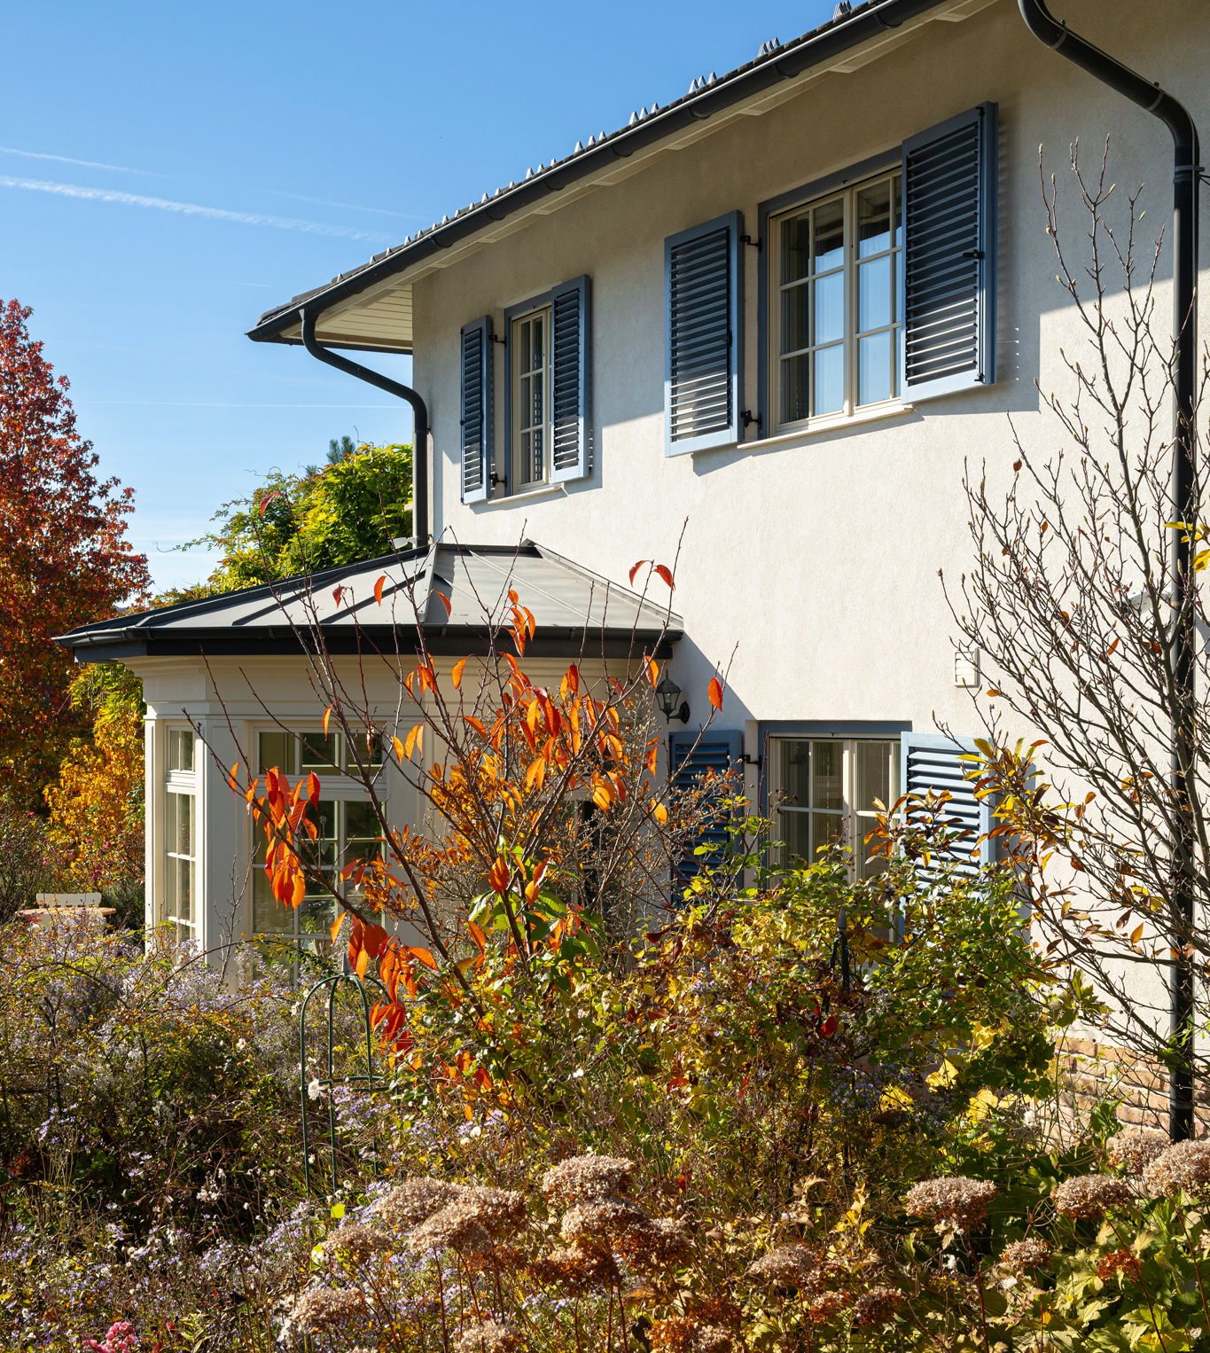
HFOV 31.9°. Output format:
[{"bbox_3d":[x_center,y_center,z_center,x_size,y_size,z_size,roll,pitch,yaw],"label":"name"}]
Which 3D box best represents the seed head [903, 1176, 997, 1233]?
[{"bbox_3d":[0.677,1.034,4.150,0.186,0.103,0.186,0,0,0],"label":"seed head"}]

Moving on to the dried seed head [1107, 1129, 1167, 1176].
[{"bbox_3d":[1.269,1.135,5.050,0.155,0.105,0.155,0,-1,0],"label":"dried seed head"}]

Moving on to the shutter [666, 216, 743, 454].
[{"bbox_3d":[0.560,-1.920,12.030,0.045,1.280,0.785,0,-1,-29],"label":"shutter"}]

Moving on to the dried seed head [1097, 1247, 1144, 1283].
[{"bbox_3d":[0.999,1.138,4.100,0.091,0.066,0.091,0,0,0],"label":"dried seed head"}]

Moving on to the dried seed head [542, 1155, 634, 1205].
[{"bbox_3d":[-0.039,1.094,4.600,0.200,0.102,0.200,0,-1,0],"label":"dried seed head"}]

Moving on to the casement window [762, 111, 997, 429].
[{"bbox_3d":[1.390,-2.010,10.970,0.200,1.380,2.100,0,-1,-28],"label":"casement window"}]

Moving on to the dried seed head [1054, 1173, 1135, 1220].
[{"bbox_3d":[0.969,1.031,4.200,0.166,0.082,0.166,0,0,0],"label":"dried seed head"}]

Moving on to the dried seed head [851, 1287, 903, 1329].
[{"bbox_3d":[0.513,1.193,4.000,0.099,0.073,0.099,0,0,0],"label":"dried seed head"}]

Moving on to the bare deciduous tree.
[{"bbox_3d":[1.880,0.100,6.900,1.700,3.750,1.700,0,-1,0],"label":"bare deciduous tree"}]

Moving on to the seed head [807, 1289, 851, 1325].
[{"bbox_3d":[0.491,1.383,4.650,0.100,0.074,0.100,0,-1,0],"label":"seed head"}]

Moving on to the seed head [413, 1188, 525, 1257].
[{"bbox_3d":[-0.289,1.146,4.450,0.244,0.136,0.210,0,-1,0],"label":"seed head"}]

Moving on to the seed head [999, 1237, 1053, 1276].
[{"bbox_3d":[0.942,1.301,4.750,0.121,0.082,0.121,0,-1,0],"label":"seed head"}]

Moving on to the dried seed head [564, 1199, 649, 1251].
[{"bbox_3d":[0.001,1.048,4.050,0.171,0.094,0.171,0,0,0],"label":"dried seed head"}]

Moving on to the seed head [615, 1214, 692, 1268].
[{"bbox_3d":[0.094,1.086,4.080,0.150,0.094,0.150,0,0,0],"label":"seed head"}]

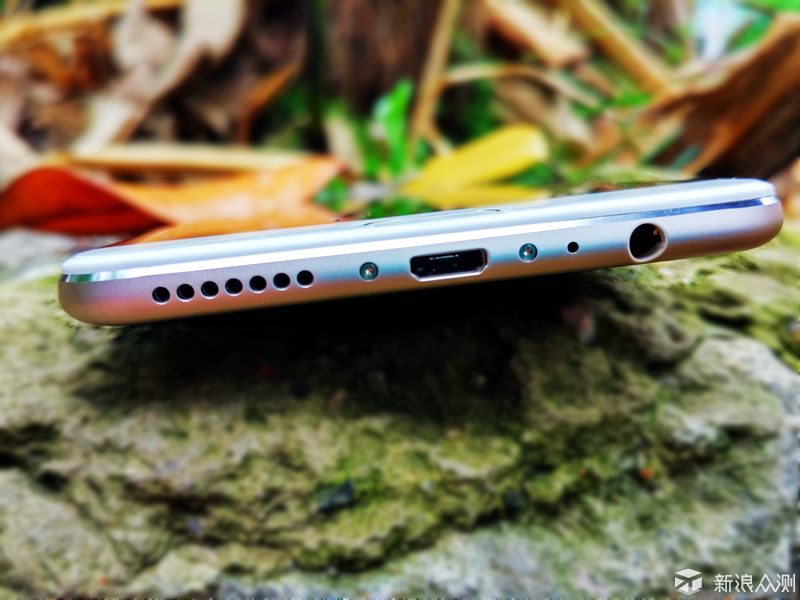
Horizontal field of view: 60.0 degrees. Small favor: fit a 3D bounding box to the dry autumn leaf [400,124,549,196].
[{"bbox_3d":[0.029,-0.054,0.265,0.056,0.014,0.027,-22,16,-7],"label":"dry autumn leaf"}]

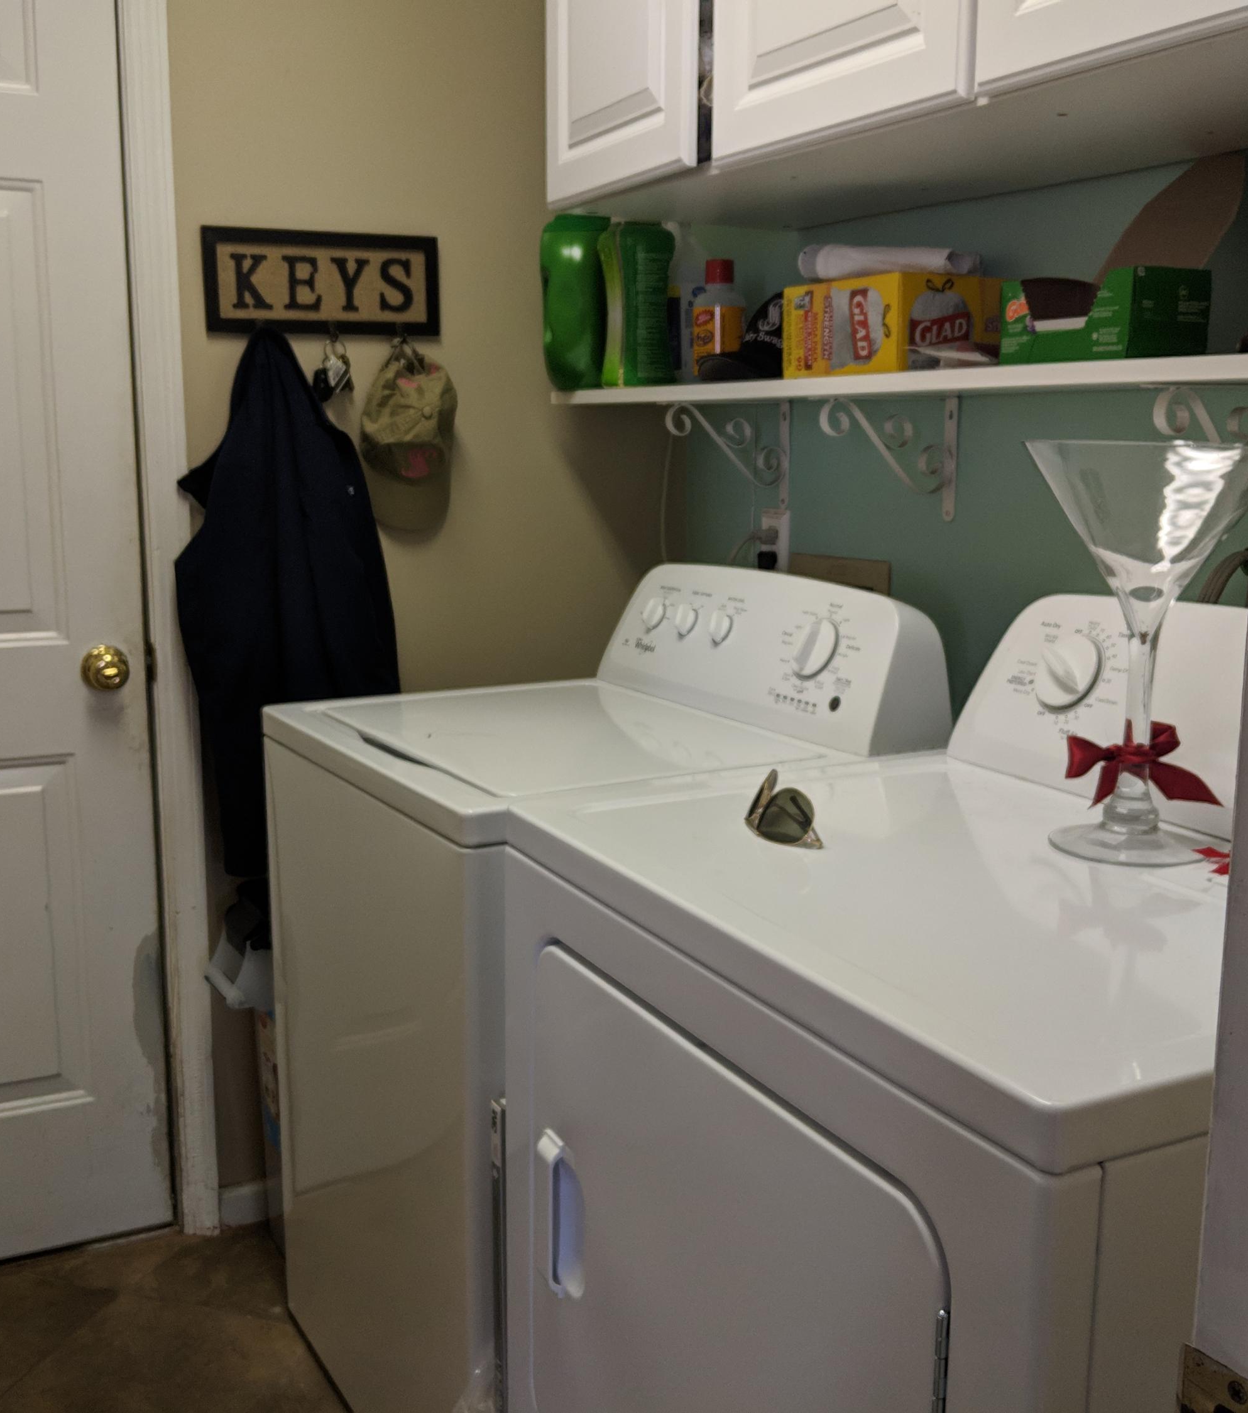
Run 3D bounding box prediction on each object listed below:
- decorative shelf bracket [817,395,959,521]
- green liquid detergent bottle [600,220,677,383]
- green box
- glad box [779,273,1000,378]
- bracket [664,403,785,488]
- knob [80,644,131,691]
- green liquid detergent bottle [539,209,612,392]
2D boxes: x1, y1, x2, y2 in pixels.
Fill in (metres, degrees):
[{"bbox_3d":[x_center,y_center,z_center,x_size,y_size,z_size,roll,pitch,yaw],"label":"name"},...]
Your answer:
[{"bbox_3d":[0.337,-0.322,1.911,0.217,0.163,0.024,-5,11,-27],"label":"decorative shelf bracket"},{"bbox_3d":[0.020,-0.623,2.300,0.112,0.252,0.085,-5,11,-27],"label":"green liquid detergent bottle"},{"bbox_3d":[0.468,-0.380,1.447,0.098,0.082,0.177,-5,11,-27],"label":"green box"},{"bbox_3d":[0.322,-0.456,1.787,0.151,0.110,0.234,-5,11,-27],"label":"glad box"},{"bbox_3d":[0.153,-0.382,2.264,0.221,0.164,0.024,-5,11,-27],"label":"bracket"},{"bbox_3d":[-0.765,-0.057,2.169,0.067,0.067,0.060,-5,11,-27],"label":"knob"},{"bbox_3d":[-0.066,-0.651,2.386,0.100,0.273,0.120,-5,11,-27],"label":"green liquid detergent bottle"}]

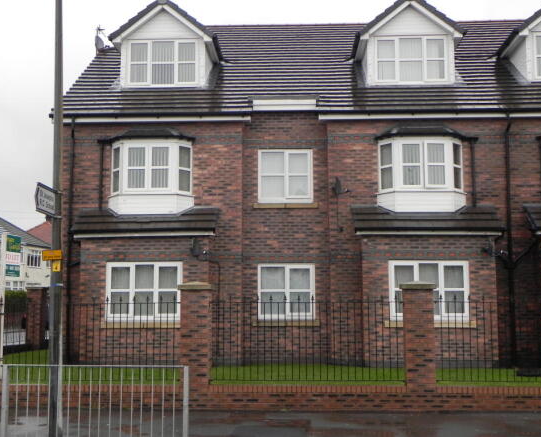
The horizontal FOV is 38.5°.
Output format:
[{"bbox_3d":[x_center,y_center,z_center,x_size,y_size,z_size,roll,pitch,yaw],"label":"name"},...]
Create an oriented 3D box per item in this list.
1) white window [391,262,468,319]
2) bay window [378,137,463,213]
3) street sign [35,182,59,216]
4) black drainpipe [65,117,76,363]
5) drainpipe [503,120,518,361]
[{"bbox_3d":[3.337,1.523,16.349,1.685,1.260,0.100,0,-6,2],"label":"white window"},{"bbox_3d":[3.396,-0.949,17.195,1.959,1.690,0.460,0,-6,2],"label":"bay window"},{"bbox_3d":[-2.540,-0.201,8.833,0.050,0.294,0.650,-1,-6,5],"label":"street sign"},{"bbox_3d":[-4.512,0.430,17.511,0.100,5.489,0.120,0,-6,2],"label":"black drainpipe"},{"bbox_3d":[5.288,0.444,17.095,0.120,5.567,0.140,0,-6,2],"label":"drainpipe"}]

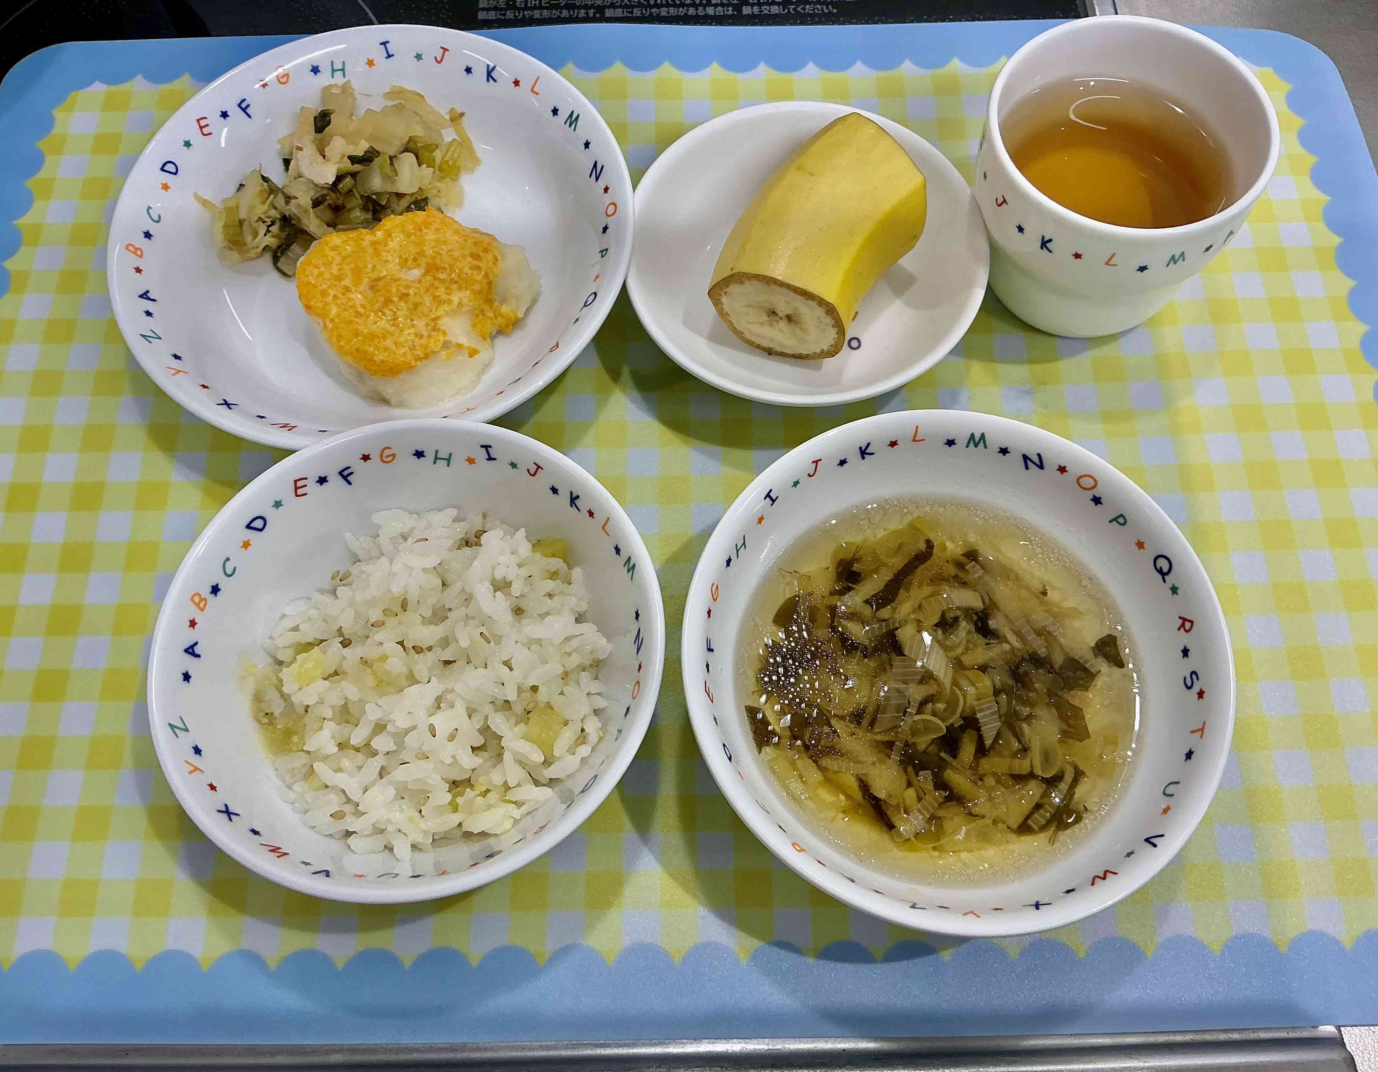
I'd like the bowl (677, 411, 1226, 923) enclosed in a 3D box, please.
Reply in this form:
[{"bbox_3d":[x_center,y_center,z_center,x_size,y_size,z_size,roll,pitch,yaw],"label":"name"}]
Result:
[{"bbox_3d":[0.060,0.034,0.286,0.121,0.045,0.121,0,66,1],"label":"bowl"}]

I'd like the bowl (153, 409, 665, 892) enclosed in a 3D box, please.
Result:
[{"bbox_3d":[-0.063,0.032,0.289,0.114,0.044,0.114,0,66,1],"label":"bowl"}]

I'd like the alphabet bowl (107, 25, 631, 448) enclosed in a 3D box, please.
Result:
[{"bbox_3d":[-0.086,-0.080,0.344,0.142,0.034,0.142,0,66,1],"label":"alphabet bowl"}]

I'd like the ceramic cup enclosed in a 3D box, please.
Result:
[{"bbox_3d":[0.114,-0.093,0.333,0.073,0.061,0.073,0,66,1],"label":"ceramic cup"}]

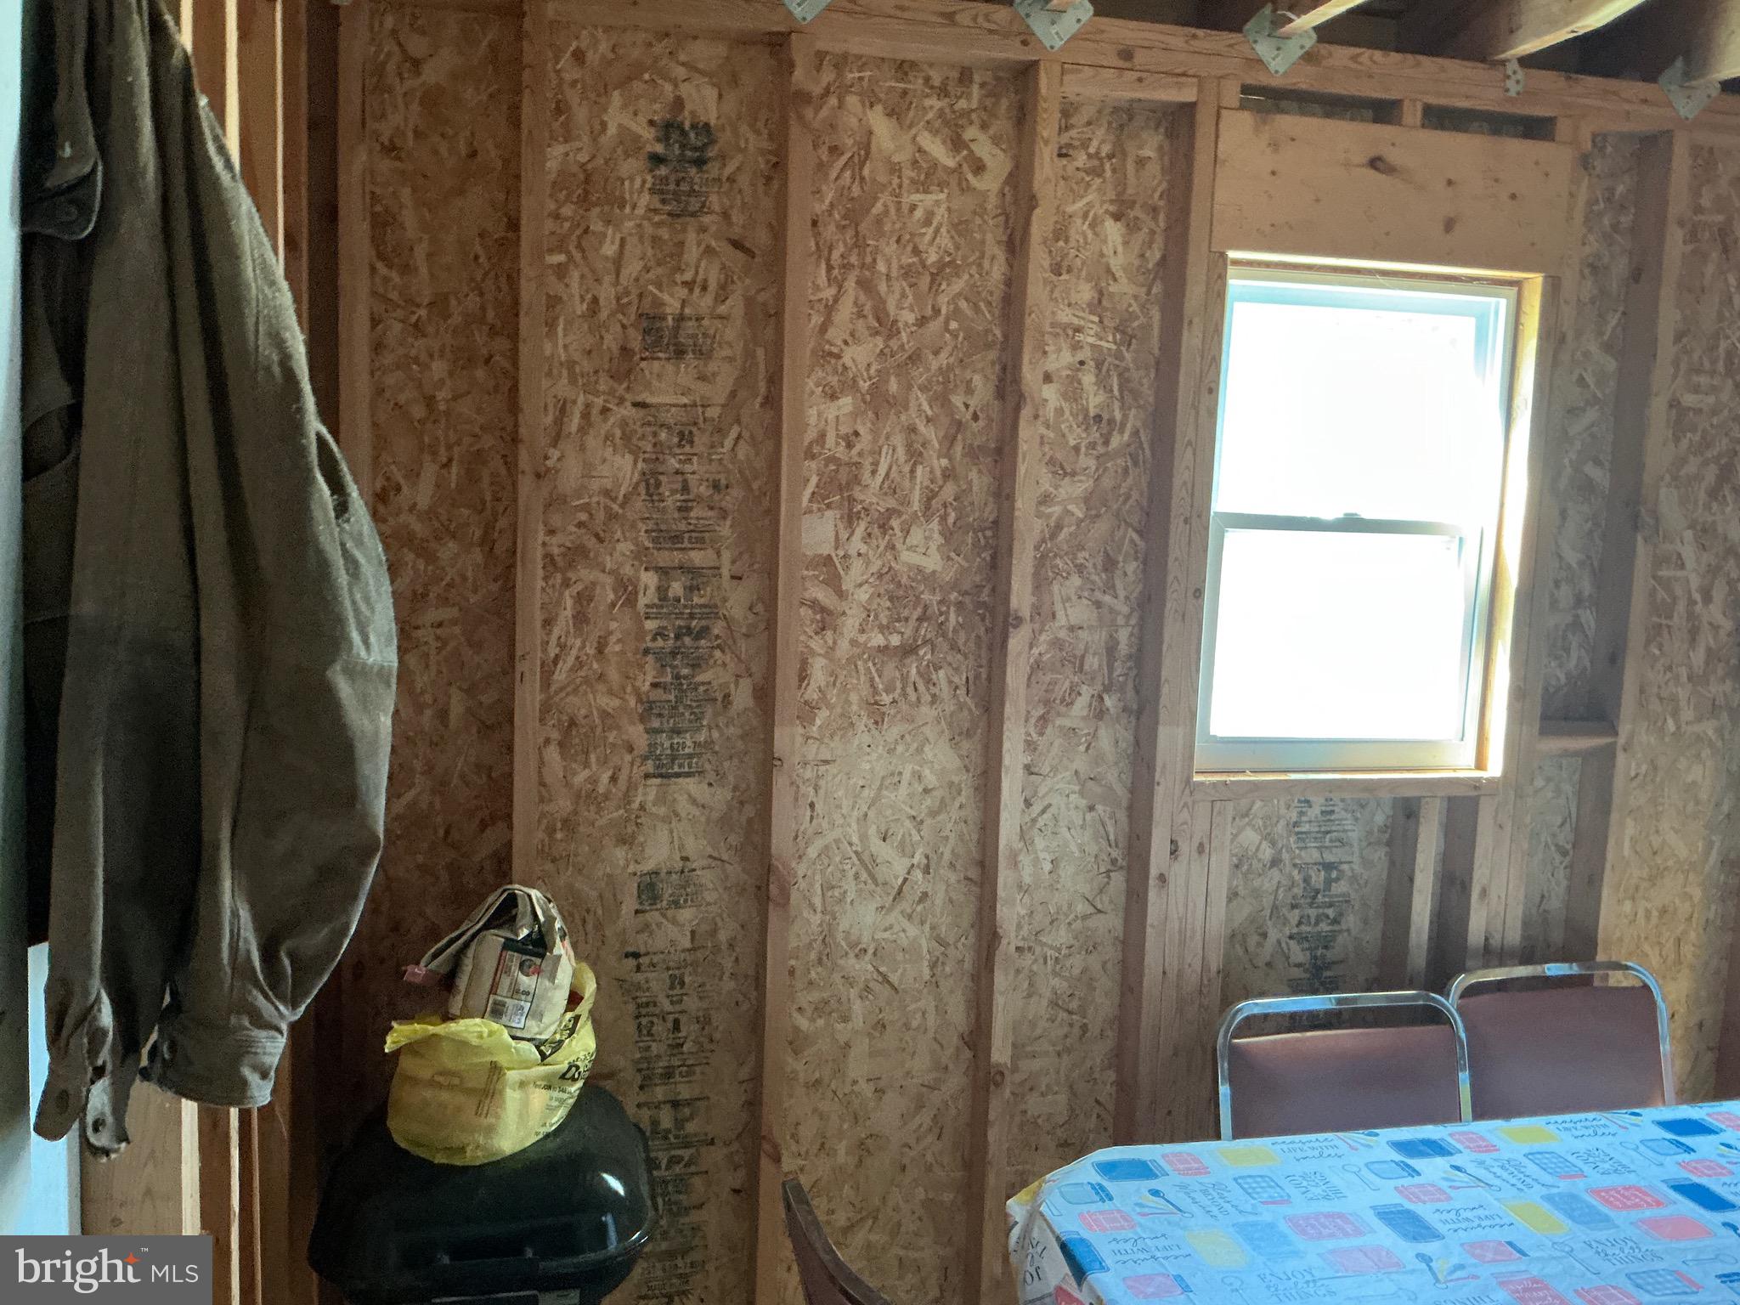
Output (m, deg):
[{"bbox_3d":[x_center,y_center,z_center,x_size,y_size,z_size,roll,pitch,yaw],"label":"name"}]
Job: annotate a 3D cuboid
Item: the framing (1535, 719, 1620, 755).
[{"bbox_3d":[1.325,0.170,2.698,0.180,0.038,0.089,1,6,-12],"label":"framing"}]

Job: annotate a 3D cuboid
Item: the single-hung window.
[{"bbox_3d":[0.869,-0.238,2.616,0.600,0.905,0.080,1,6,-12],"label":"single-hung window"}]

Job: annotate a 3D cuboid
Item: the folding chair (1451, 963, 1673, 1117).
[{"bbox_3d":[1.309,1.032,2.355,0.465,0.880,0.520,1,6,-12],"label":"folding chair"}]

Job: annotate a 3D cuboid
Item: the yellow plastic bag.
[{"bbox_3d":[-0.526,0.559,1.951,0.275,0.225,0.230,1,6,-12],"label":"yellow plastic bag"}]

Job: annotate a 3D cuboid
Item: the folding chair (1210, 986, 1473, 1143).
[{"bbox_3d":[0.839,1.036,2.164,0.460,0.880,0.520,1,6,-12],"label":"folding chair"}]

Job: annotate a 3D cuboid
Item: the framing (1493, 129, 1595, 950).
[{"bbox_3d":[1.218,0.213,2.680,0.038,2.352,0.089,1,6,-12],"label":"framing"}]

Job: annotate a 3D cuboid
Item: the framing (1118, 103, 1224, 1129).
[{"bbox_3d":[0.514,0.205,2.523,0.038,2.352,0.089,1,6,-12],"label":"framing"}]

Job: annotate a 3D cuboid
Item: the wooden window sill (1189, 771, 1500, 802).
[{"bbox_3d":[0.866,0.243,2.606,0.617,0.038,0.089,1,6,-12],"label":"wooden window sill"}]

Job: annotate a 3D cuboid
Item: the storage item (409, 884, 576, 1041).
[{"bbox_3d":[-0.518,0.433,1.958,0.210,0.200,0.140,1,6,-12],"label":"storage item"}]

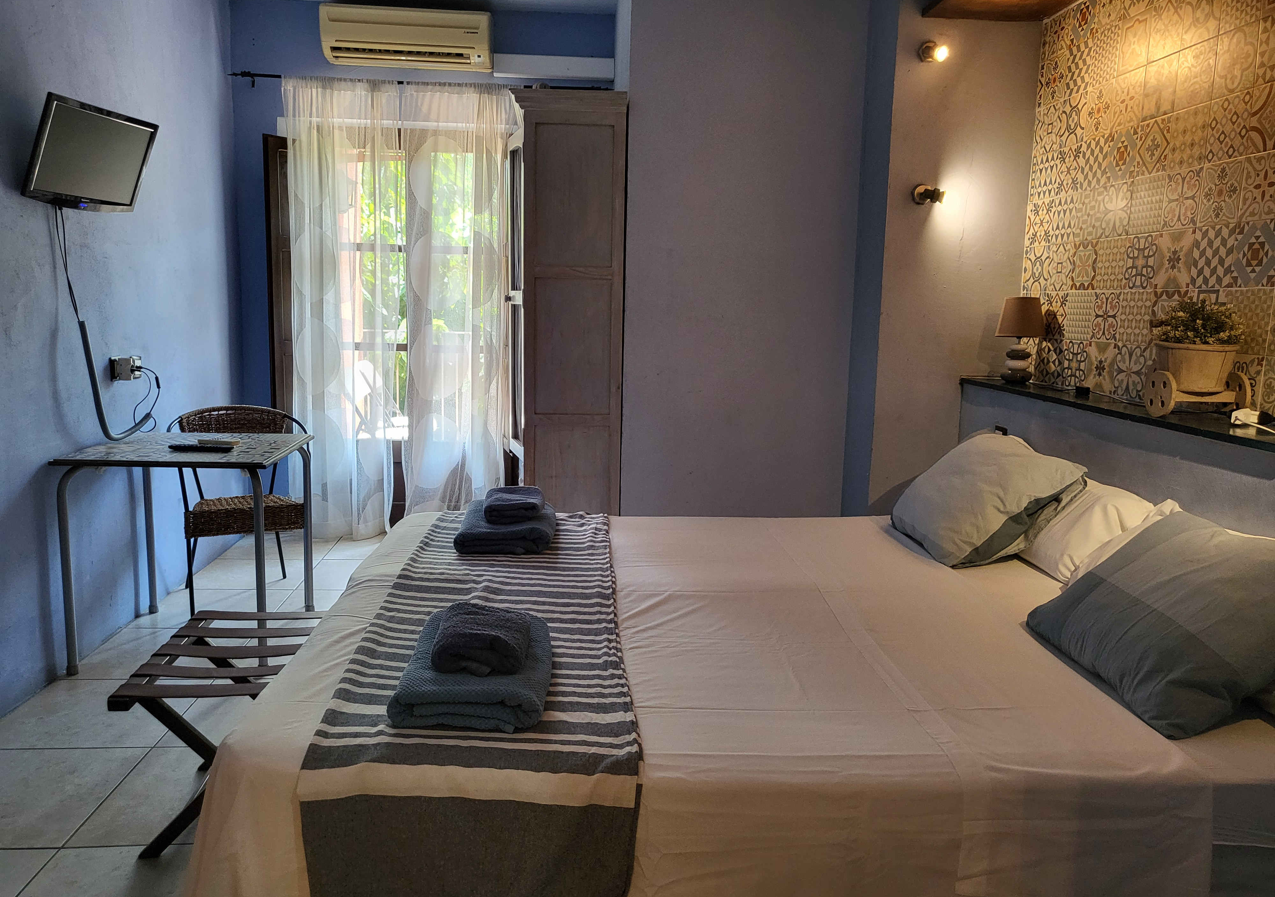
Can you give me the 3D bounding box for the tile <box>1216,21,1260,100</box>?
[{"bbox_3d":[1.497,-0.968,2.392,0.010,0.159,0.157,1,9,-4],"label":"tile"}]

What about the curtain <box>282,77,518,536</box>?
[{"bbox_3d":[-1.172,-0.654,4.820,1.117,2.272,0.130,1,9,-5],"label":"curtain"}]

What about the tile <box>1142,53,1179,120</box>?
[{"bbox_3d":[1.406,-0.964,2.565,0.012,0.150,0.150,1,9,-4],"label":"tile"}]

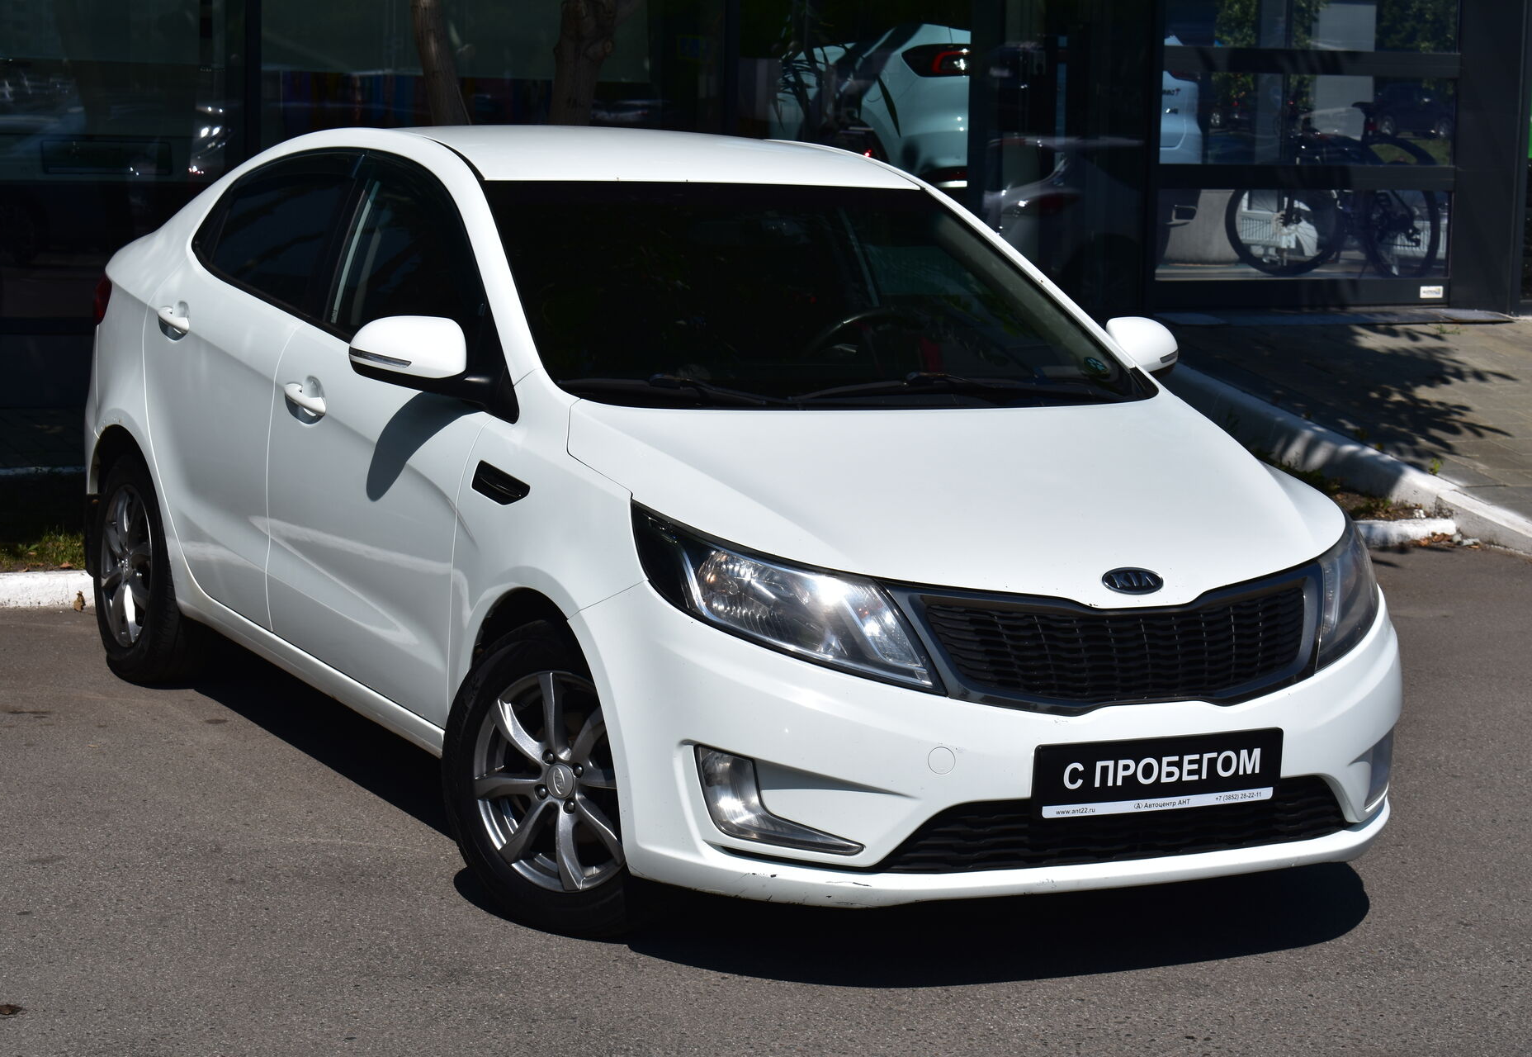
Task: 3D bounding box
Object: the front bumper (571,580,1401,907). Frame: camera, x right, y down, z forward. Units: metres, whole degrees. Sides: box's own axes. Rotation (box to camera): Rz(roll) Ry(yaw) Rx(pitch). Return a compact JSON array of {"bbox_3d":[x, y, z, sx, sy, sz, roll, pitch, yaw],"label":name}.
[{"bbox_3d":[0.531,0.356,5.865,1.660,0.540,0.720,-2,9,-28],"label":"front bumper"}]

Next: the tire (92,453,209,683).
[{"bbox_3d":[-1.590,0.091,8.179,0.200,0.615,0.615,-2,9,-28],"label":"tire"}]

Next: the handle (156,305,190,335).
[{"bbox_3d":[-1.443,-0.504,7.698,0.050,0.055,0.210,-2,9,-28],"label":"handle"}]

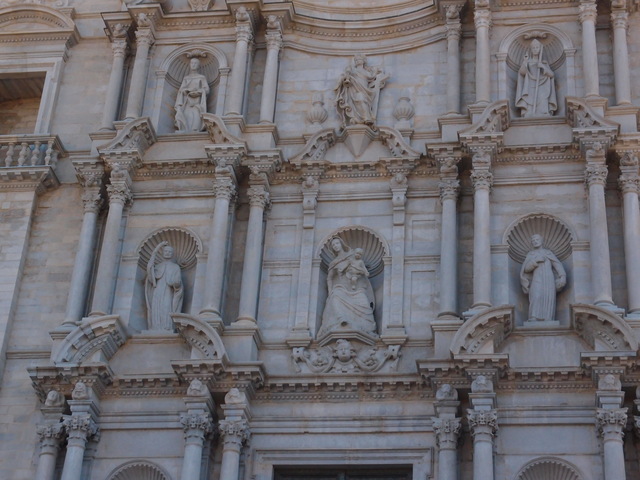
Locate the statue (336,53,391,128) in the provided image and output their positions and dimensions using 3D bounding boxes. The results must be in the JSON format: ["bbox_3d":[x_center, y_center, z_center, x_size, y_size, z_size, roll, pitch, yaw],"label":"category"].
[{"bbox_3d":[1.188,-4.349,38.033,1.400,2.498,0.800,-2,-32,9],"label":"statue"}]

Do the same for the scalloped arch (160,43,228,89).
[{"bbox_3d":[-3.709,-5.321,39.867,1.950,1.167,0.900,-2,-32,9],"label":"scalloped arch"}]

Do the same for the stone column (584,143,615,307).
[{"bbox_3d":[7.180,-0.434,33.741,0.620,4.778,0.620,-2,-32,9],"label":"stone column"}]

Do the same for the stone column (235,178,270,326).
[{"bbox_3d":[-1.778,0.167,35.483,0.600,4.705,0.600,-2,-32,9],"label":"stone column"}]

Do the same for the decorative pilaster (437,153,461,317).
[{"bbox_3d":[3.679,0.001,37.078,0.584,4.995,0.604,-2,-27,10],"label":"decorative pilaster"}]

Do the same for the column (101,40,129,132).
[{"bbox_3d":[-6.212,-4.725,39.613,0.520,3.530,0.520,-2,-32,9],"label":"column"}]

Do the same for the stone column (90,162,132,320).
[{"bbox_3d":[-6.090,0.108,38.246,0.584,4.868,0.604,-2,-27,10],"label":"stone column"}]

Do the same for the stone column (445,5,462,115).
[{"bbox_3d":[4.080,-5.476,40.364,0.497,3.973,0.516,-2,-27,10],"label":"stone column"}]

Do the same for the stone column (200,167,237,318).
[{"bbox_3d":[-2.933,0.011,37.698,0.584,4.868,0.604,-2,-27,10],"label":"stone column"}]

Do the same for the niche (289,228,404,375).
[{"bbox_3d":[0.822,1.552,34.989,2.750,4.434,1.350,-2,-32,9],"label":"niche"}]

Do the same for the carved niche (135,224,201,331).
[{"bbox_3d":[-4.025,1.265,35.822,1.850,3.363,0.900,-2,-32,9],"label":"carved niche"}]

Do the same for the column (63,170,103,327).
[{"bbox_3d":[-6.943,0.330,38.922,0.584,4.995,0.604,-2,-27,10],"label":"column"}]

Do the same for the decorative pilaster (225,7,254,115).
[{"bbox_3d":[-2.523,-5.507,41.044,0.497,3.973,0.516,-2,-27,10],"label":"decorative pilaster"}]

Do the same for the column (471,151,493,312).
[{"bbox_3d":[4.501,-0.219,36.407,0.584,4.868,0.604,-2,-27,10],"label":"column"}]

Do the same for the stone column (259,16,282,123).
[{"bbox_3d":[-1.520,-5.303,41.336,0.497,3.973,0.516,-2,-27,10],"label":"stone column"}]

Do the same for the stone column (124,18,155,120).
[{"bbox_3d":[-5.378,-5.114,39.089,0.550,3.740,0.550,-2,-32,9],"label":"stone column"}]

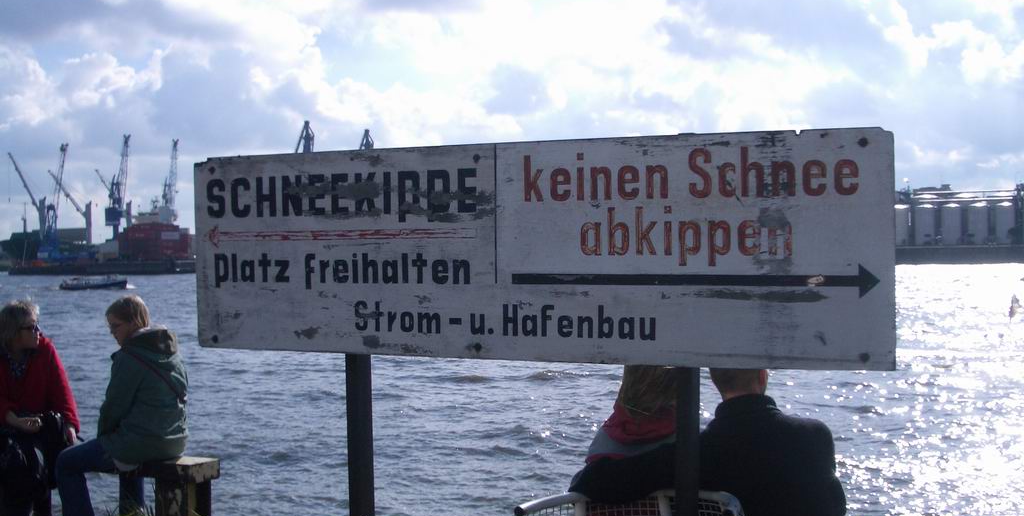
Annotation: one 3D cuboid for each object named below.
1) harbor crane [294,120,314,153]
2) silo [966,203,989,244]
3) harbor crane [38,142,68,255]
[{"bbox_3d":[-76.620,-25.787,450.000,12.000,50.000,20.000,-1,0,23],"label":"harbor crane"},{"bbox_3d":[179.819,-13.225,469.000,8.000,16.500,8.000,-1,0,23],"label":"silo"},{"bbox_3d":[-162.962,-20.125,432.000,9.000,40.000,16.000,-1,0,23],"label":"harbor crane"}]

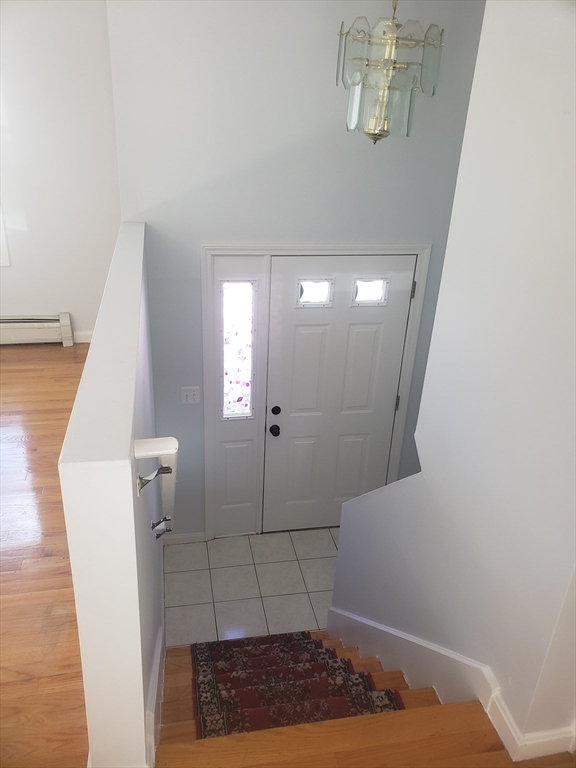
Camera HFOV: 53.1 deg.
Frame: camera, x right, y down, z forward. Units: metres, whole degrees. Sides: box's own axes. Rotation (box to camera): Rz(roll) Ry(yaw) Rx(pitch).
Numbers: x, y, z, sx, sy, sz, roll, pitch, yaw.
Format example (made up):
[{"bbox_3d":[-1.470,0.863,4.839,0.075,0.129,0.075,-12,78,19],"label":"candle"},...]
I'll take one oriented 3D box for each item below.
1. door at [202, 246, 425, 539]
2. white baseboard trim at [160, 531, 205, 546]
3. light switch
[{"bbox_3d":[0.143,0.143,3.874,1.390,2.100,0.085,-2,24,-11],"label":"door"},{"bbox_3d":[-0.732,1.101,4.108,0.300,0.085,0.018,-2,24,-11],"label":"white baseboard trim"},{"bbox_3d":[-0.618,0.079,3.675,0.116,0.117,0.015,-2,24,-11],"label":"light switch"}]

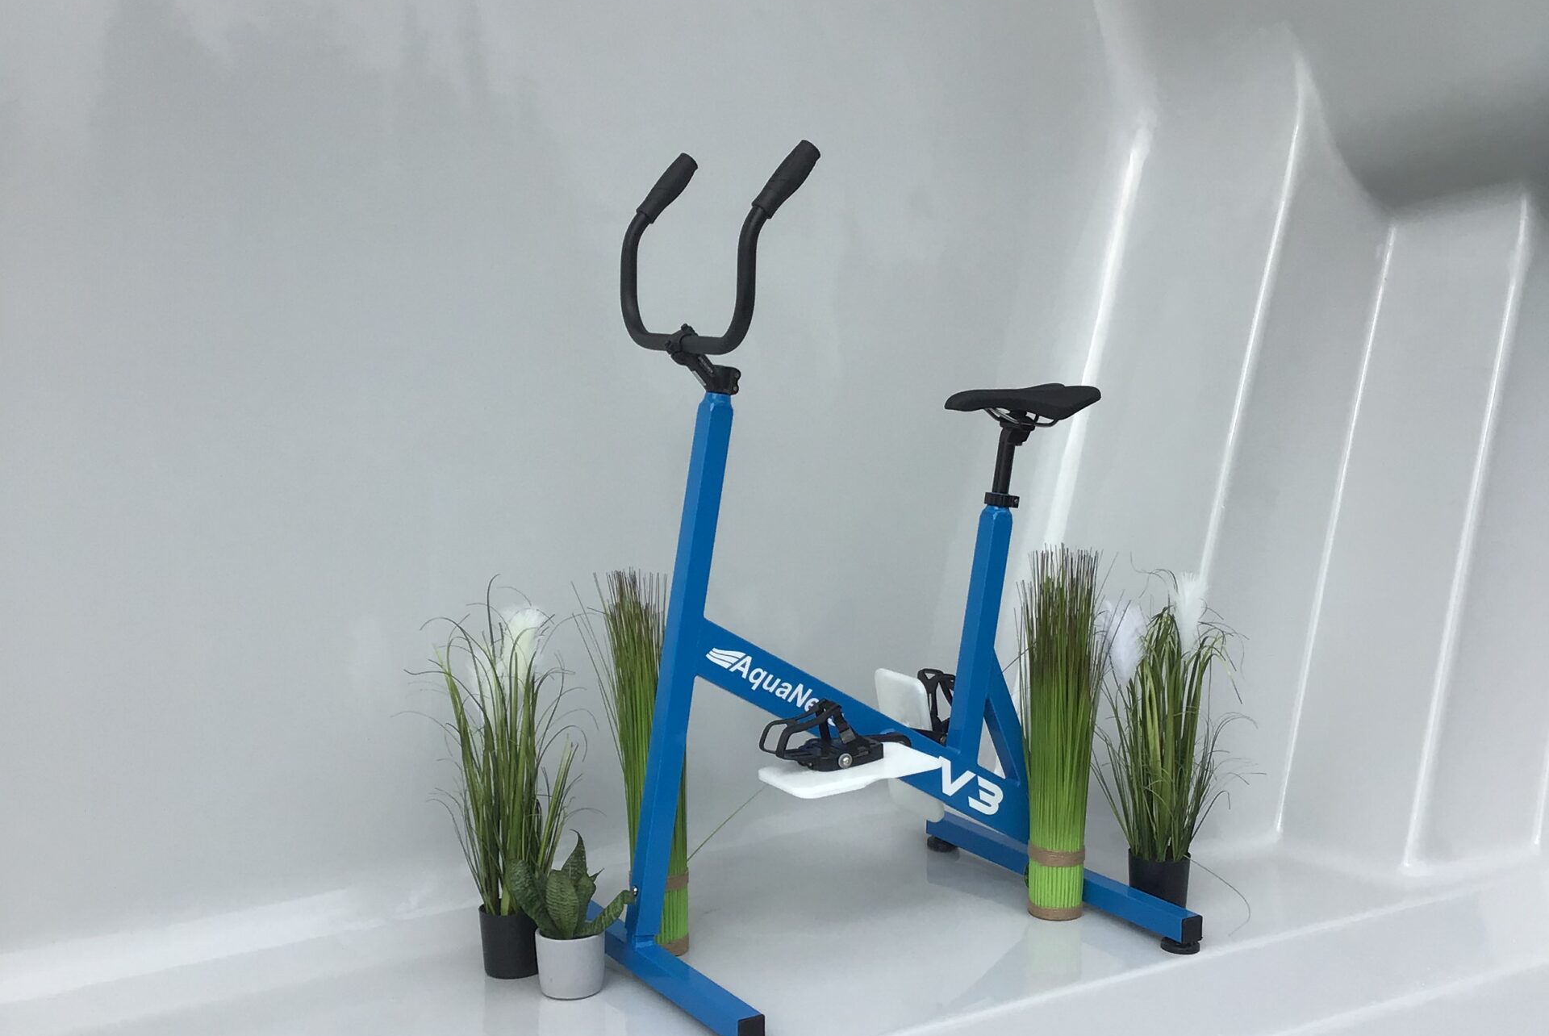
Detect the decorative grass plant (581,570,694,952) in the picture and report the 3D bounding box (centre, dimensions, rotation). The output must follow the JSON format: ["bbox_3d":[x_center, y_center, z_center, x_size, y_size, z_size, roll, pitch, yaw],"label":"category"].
[{"bbox_3d":[-0.211,0.387,2.941,0.160,0.608,0.160,0,7,-4],"label":"decorative grass plant"}]

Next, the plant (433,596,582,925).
[{"bbox_3d":[-0.408,0.391,2.825,0.225,0.544,0.225,-1,7,-8],"label":"plant"}]

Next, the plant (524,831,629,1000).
[{"bbox_3d":[-0.297,0.594,2.778,0.150,0.234,0.150,0,7,-6],"label":"plant"}]

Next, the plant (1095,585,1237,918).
[{"bbox_3d":[0.665,0.373,3.105,0.215,0.550,0.215,2,7,12],"label":"plant"}]

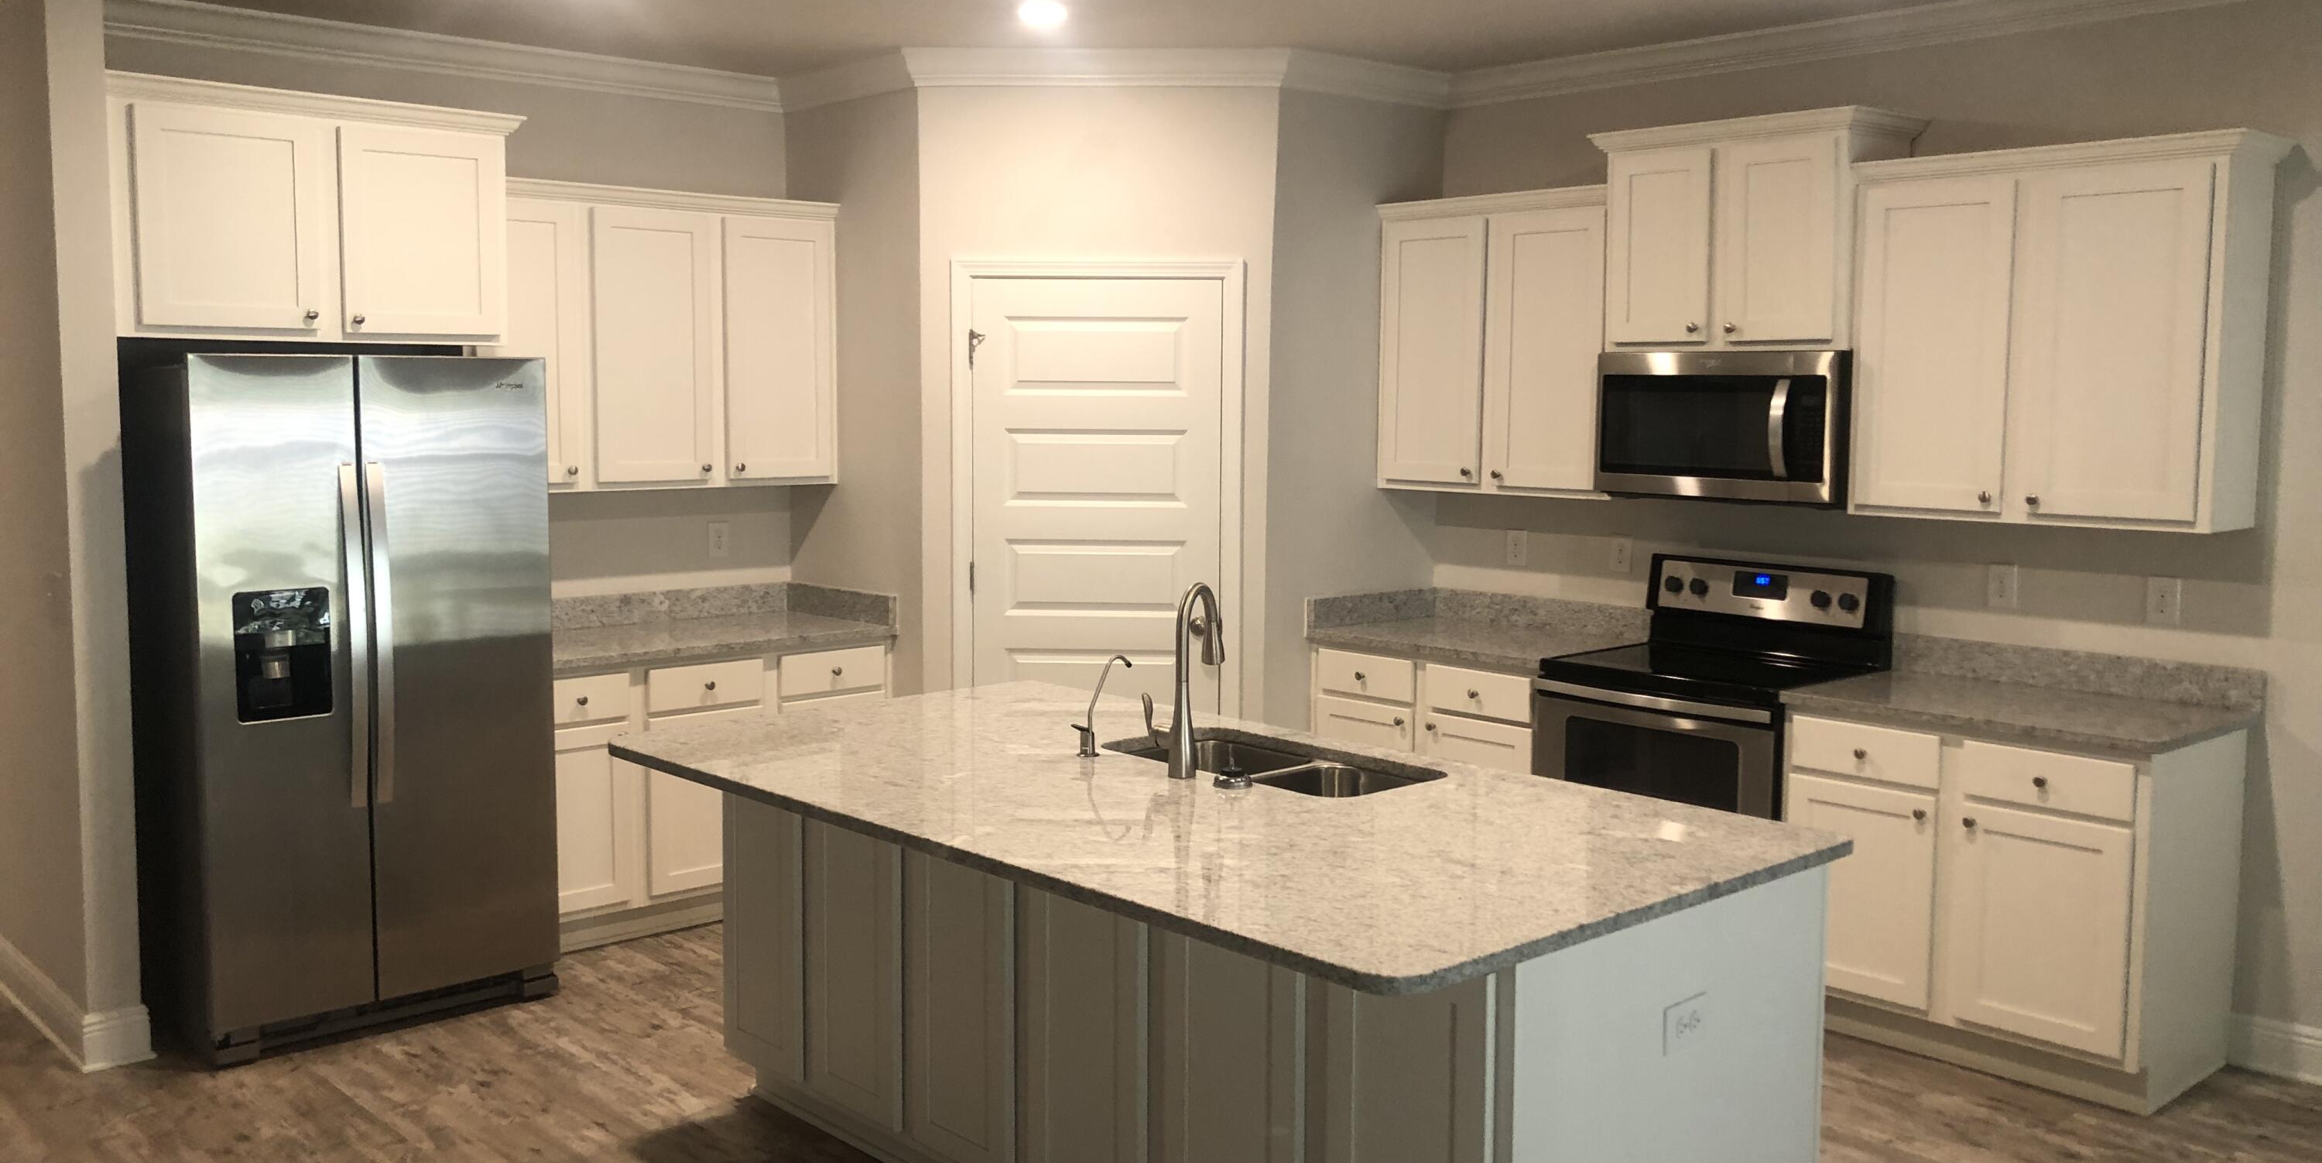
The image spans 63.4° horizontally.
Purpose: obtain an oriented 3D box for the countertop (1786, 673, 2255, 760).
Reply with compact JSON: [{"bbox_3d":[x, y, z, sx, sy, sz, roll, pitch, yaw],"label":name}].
[{"bbox_3d":[2.194,0.329,4.831,0.660,0.034,0.938,-5,8,-42],"label":"countertop"}]

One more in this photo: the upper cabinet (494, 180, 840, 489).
[{"bbox_3d":[-1.676,-0.776,6.105,1.278,0.941,0.355,-5,8,-42],"label":"upper cabinet"}]

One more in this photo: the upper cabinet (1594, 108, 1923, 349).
[{"bbox_3d":[1.712,-0.985,5.437,0.406,0.638,0.863,-5,8,-42],"label":"upper cabinet"}]

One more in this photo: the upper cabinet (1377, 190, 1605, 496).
[{"bbox_3d":[1.159,-0.759,6.114,0.355,0.941,0.933,-5,8,-42],"label":"upper cabinet"}]

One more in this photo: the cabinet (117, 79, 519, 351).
[{"bbox_3d":[-2.413,-0.981,5.210,1.077,0.639,0.662,-5,8,-42],"label":"cabinet"}]

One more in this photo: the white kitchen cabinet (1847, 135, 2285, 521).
[{"bbox_3d":[2.309,-0.623,4.841,0.355,0.941,0.958,-5,8,-42],"label":"white kitchen cabinet"}]

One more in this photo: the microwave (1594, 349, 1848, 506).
[{"bbox_3d":[1.696,-0.452,5.461,0.405,0.420,0.756,-5,8,-42],"label":"microwave"}]

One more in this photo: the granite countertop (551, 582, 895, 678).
[{"bbox_3d":[-1.577,0.134,6.044,1.276,0.136,0.650,-5,8,-42],"label":"granite countertop"}]

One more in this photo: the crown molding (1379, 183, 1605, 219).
[{"bbox_3d":[1.051,-1.191,5.970,0.056,0.054,0.933,-5,8,-42],"label":"crown molding"}]

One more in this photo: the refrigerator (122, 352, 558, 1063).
[{"bbox_3d":[-2.272,0.278,5.162,0.900,1.775,0.880,-5,8,-42],"label":"refrigerator"}]

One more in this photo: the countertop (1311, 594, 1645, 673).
[{"bbox_3d":[1.037,0.146,6.059,0.655,0.136,0.896,-5,8,-42],"label":"countertop"}]

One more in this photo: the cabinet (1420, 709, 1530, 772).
[{"bbox_3d":[1.189,0.707,5.960,0.630,0.680,0.460,-5,8,-42],"label":"cabinet"}]

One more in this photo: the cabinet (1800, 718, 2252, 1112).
[{"bbox_3d":[2.182,0.779,4.872,0.625,0.879,0.918,-5,8,-42],"label":"cabinet"}]

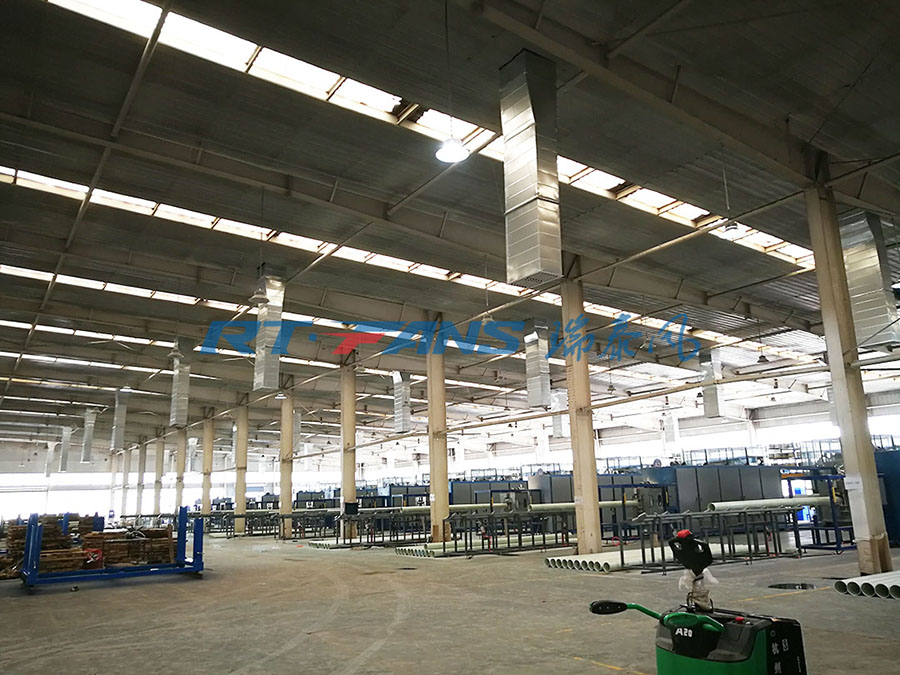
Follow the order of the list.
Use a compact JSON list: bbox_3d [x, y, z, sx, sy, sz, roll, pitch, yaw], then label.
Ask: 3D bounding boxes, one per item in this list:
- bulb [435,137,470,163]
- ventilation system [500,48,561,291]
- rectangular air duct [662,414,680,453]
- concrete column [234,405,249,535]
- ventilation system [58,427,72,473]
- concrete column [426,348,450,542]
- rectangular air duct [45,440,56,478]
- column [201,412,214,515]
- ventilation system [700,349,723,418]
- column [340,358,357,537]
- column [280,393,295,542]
[{"bbox_3d":[0.030,-2.696,9.864,0.480,0.288,0.480,-2,-13,0],"label":"bulb"},{"bbox_3d":[1.479,-2.975,12.558,0.750,4.200,0.800,7,-16,-34],"label":"ventilation system"},{"bbox_3d":[15.830,6.375,50.318,0.650,2.500,0.800,7,-16,-34],"label":"rectangular air duct"},{"bbox_3d":[-13.025,8.183,43.985,0.624,7.840,0.280,7,-16,-34],"label":"concrete column"},{"bbox_3d":[-33.823,9.894,61.916,0.576,3.792,0.880,7,-16,-34],"label":"ventilation system"},{"bbox_3d":[-0.412,3.658,25.986,0.624,7.800,0.312,7,-16,-34],"label":"concrete column"},{"bbox_3d":[-43.002,13.124,75.579,0.750,3.950,0.800,7,-16,-34],"label":"rectangular air duct"},{"bbox_3d":[-18.065,10.151,52.314,0.600,8.300,0.400,7,-16,-34],"label":"column"},{"bbox_3d":[12.145,2.150,32.629,0.655,2.995,0.718,7,-16,-34],"label":"ventilation system"},{"bbox_3d":[-4.630,5.144,32.049,0.624,7.840,0.280,7,-16,-34],"label":"column"},{"bbox_3d":[-8.827,6.664,38.017,0.624,7.840,0.280,7,-16,-34],"label":"column"}]

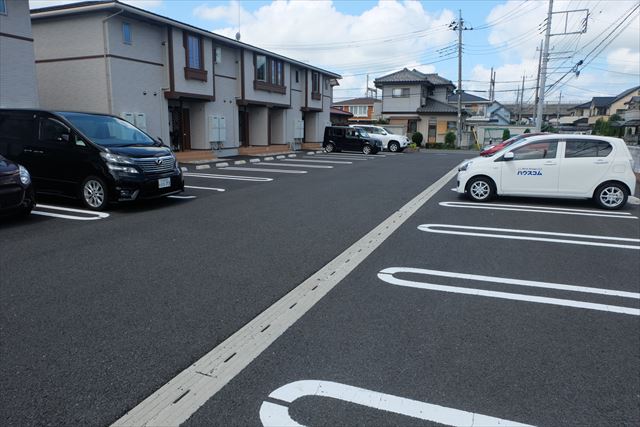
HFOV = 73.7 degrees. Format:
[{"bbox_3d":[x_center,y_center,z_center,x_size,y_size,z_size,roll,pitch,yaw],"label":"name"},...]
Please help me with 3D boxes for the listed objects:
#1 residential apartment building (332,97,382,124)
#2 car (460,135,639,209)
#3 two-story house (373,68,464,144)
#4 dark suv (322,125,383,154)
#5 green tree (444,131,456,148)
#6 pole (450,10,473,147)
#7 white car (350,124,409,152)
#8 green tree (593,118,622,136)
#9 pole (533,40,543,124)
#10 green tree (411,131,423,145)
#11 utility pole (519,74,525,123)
[{"bbox_3d":[6.573,-16.157,72.752,8.600,7.000,8.000,3,12,17],"label":"residential apartment building"},{"bbox_3d":[4.850,-1.021,9.572,3.395,1.500,1.475,5,12,23],"label":"car"},{"bbox_3d":[9.693,-10.463,42.279,8.200,7.500,7.400,4,12,21],"label":"two-story house"},{"bbox_3d":[2.140,-4.734,27.706,3.750,1.640,1.670,5,12,23],"label":"dark suv"},{"bbox_3d":[11.608,-6.536,37.951,1.050,1.450,1.050,4,12,21],"label":"green tree"},{"bbox_3d":[12.325,-11.612,37.469,1.800,11.600,0.800,4,12,21],"label":"pole"},{"bbox_3d":[4.020,-5.200,29.857,4.600,1.730,1.820,5,12,23],"label":"white car"},{"bbox_3d":[40.946,-12.142,60.800,4.000,3.700,3.200,4,12,21],"label":"green tree"},{"bbox_3d":[25.141,-13.862,49.257,0.600,11.500,0.500,4,12,21],"label":"pole"},{"bbox_3d":[8.872,-6.760,39.232,1.100,1.300,1.100,4,12,21],"label":"green tree"},{"bbox_3d":[34.825,-18.505,73.822,0.600,11.200,0.500,4,12,21],"label":"utility pole"}]

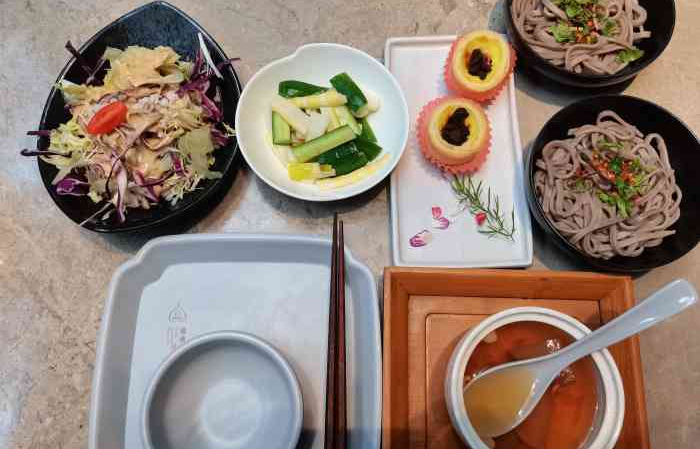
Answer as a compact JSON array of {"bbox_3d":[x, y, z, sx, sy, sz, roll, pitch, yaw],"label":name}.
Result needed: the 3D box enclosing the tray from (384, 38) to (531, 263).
[{"bbox_3d":[0.089,-0.067,0.472,0.116,0.018,0.214,0,74,0],"label":"tray"}]

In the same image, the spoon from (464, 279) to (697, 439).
[{"bbox_3d":[0.145,0.089,0.359,0.165,0.043,0.039,-28,76,-3],"label":"spoon"}]

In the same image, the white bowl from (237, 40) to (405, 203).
[{"bbox_3d":[-0.022,-0.078,0.461,0.139,0.048,0.138,0,74,0],"label":"white bowl"}]

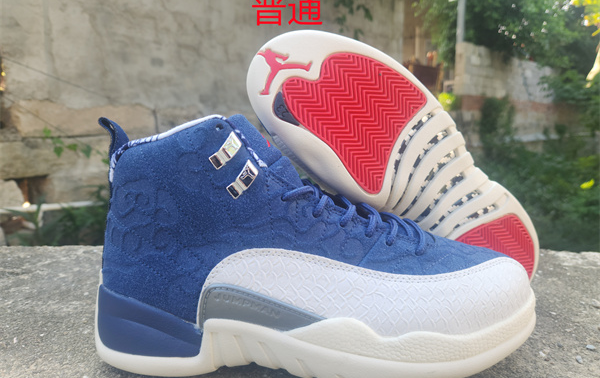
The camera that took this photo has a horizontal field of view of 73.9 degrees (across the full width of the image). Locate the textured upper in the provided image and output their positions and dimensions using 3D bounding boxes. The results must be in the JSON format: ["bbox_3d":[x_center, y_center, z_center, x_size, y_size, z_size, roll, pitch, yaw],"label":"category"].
[{"bbox_3d":[0.009,0.015,0.266,0.274,0.127,0.101,0,6,-3],"label":"textured upper"}]

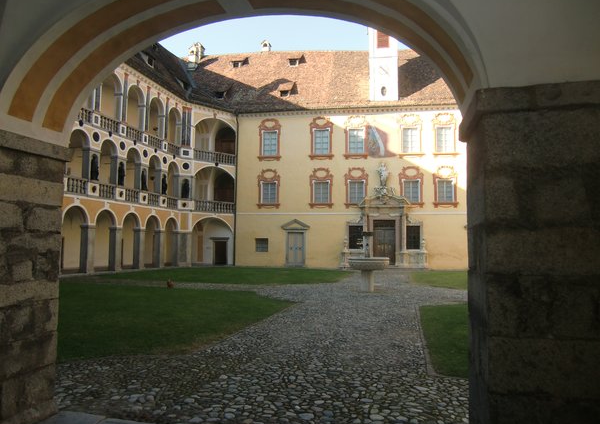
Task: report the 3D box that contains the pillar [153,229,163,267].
[{"bbox_3d":[-10.795,2.872,32.024,0.550,2.850,0.520,-1,-5,22],"label":"pillar"}]

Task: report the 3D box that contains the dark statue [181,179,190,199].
[{"bbox_3d":[-9.284,-1.809,33.625,0.660,1.580,0.500,5,-6,-41],"label":"dark statue"}]

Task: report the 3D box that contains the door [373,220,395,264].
[{"bbox_3d":[7.203,2.623,35.314,1.860,3.720,0.200,0,-5,9],"label":"door"}]

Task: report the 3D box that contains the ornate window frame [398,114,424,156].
[{"bbox_3d":[9.286,-6.420,34.615,2.090,3.535,0.270,0,-5,8],"label":"ornate window frame"}]

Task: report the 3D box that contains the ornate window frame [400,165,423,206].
[{"bbox_3d":[8.836,-1.942,32.835,1.930,3.279,0.300,0,-5,7],"label":"ornate window frame"}]

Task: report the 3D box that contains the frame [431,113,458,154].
[{"bbox_3d":[11.578,-6.124,32.831,2.054,3.393,0.300,0,-5,7],"label":"frame"}]

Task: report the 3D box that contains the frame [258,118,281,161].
[{"bbox_3d":[-2.630,-6.288,36.232,2.044,3.815,0.270,0,-5,8],"label":"frame"}]

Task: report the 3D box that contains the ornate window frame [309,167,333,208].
[{"bbox_3d":[1.781,-2.048,35.274,2.040,3.446,0.270,0,-5,8],"label":"ornate window frame"}]

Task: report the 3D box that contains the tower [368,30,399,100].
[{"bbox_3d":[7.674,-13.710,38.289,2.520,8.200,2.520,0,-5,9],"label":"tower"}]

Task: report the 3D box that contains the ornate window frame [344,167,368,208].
[{"bbox_3d":[4.547,-1.906,33.388,1.885,3.277,0.300,0,-5,7],"label":"ornate window frame"}]

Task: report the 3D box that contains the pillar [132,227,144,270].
[{"bbox_3d":[-11.596,2.694,30.082,0.560,2.880,0.520,-1,-5,22],"label":"pillar"}]

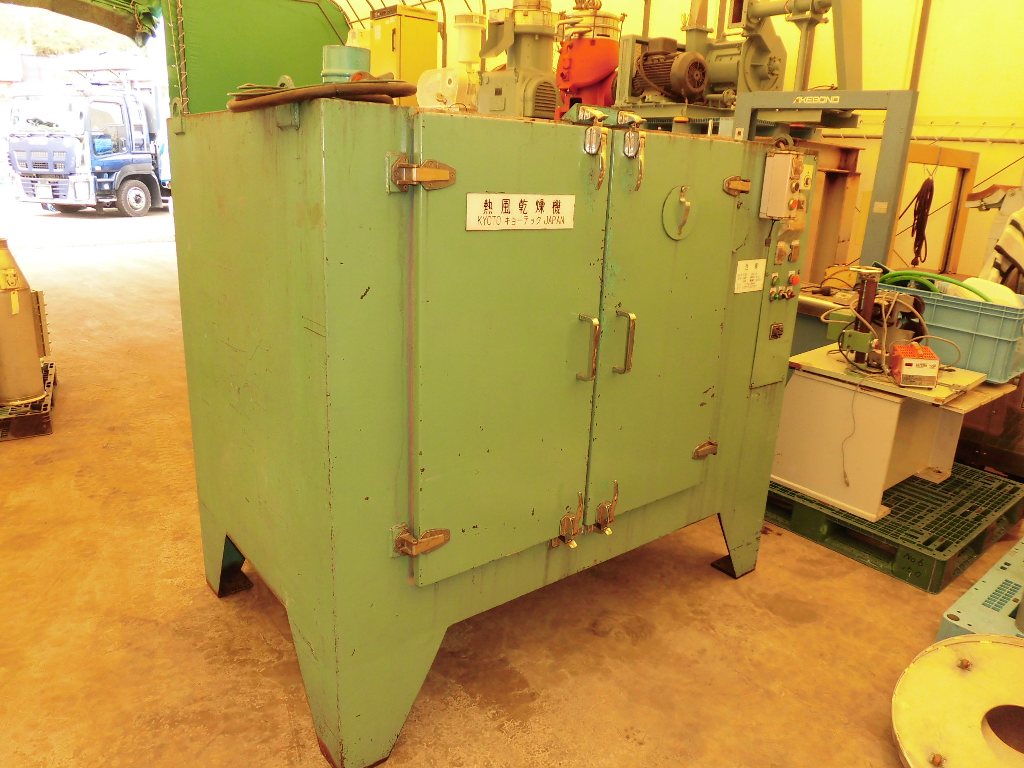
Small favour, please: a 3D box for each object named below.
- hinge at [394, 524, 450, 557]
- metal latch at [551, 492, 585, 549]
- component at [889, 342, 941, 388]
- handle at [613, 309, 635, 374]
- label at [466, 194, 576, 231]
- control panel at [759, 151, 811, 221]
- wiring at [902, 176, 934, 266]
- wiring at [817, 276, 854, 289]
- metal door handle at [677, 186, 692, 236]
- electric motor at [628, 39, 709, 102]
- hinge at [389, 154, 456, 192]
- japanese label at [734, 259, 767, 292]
[{"bbox_3d":[-0.210,0.376,1.705,0.129,0.062,0.064,-10,20,-37],"label":"hinge"},{"bbox_3d":[0.160,0.369,1.972,0.045,0.168,0.080,-10,20,-37],"label":"metal latch"},{"bbox_3d":[1.662,-0.078,2.937,0.128,0.125,0.245,8,17,18],"label":"component"},{"bbox_3d":[0.302,-0.110,1.912,0.016,0.170,0.062,-10,20,-37],"label":"handle"},{"bbox_3d":[0.030,-0.395,1.632,0.318,0.082,0.006,-10,20,-37],"label":"label"},{"bbox_3d":[0.867,-0.623,2.245,0.100,0.200,0.105,-10,20,-37],"label":"control panel"},{"bbox_3d":[2.534,-1.019,4.425,0.180,0.600,0.100,11,18,27],"label":"wiring"},{"bbox_3d":[1.953,-0.613,4.286,0.230,0.075,0.110,10,17,23],"label":"wiring"},{"bbox_3d":[0.474,-0.471,1.956,0.024,0.136,0.031,-10,20,-37],"label":"metal door handle"},{"bbox_3d":[1.049,-2.112,4.760,0.285,0.395,0.450,-10,20,-37],"label":"electric motor"},{"bbox_3d":[-0.179,-0.433,1.468,0.132,0.070,0.064,-10,20,-37],"label":"hinge"},{"bbox_3d":[0.787,-0.356,2.334,0.161,0.102,0.004,-10,20,-37],"label":"japanese label"}]

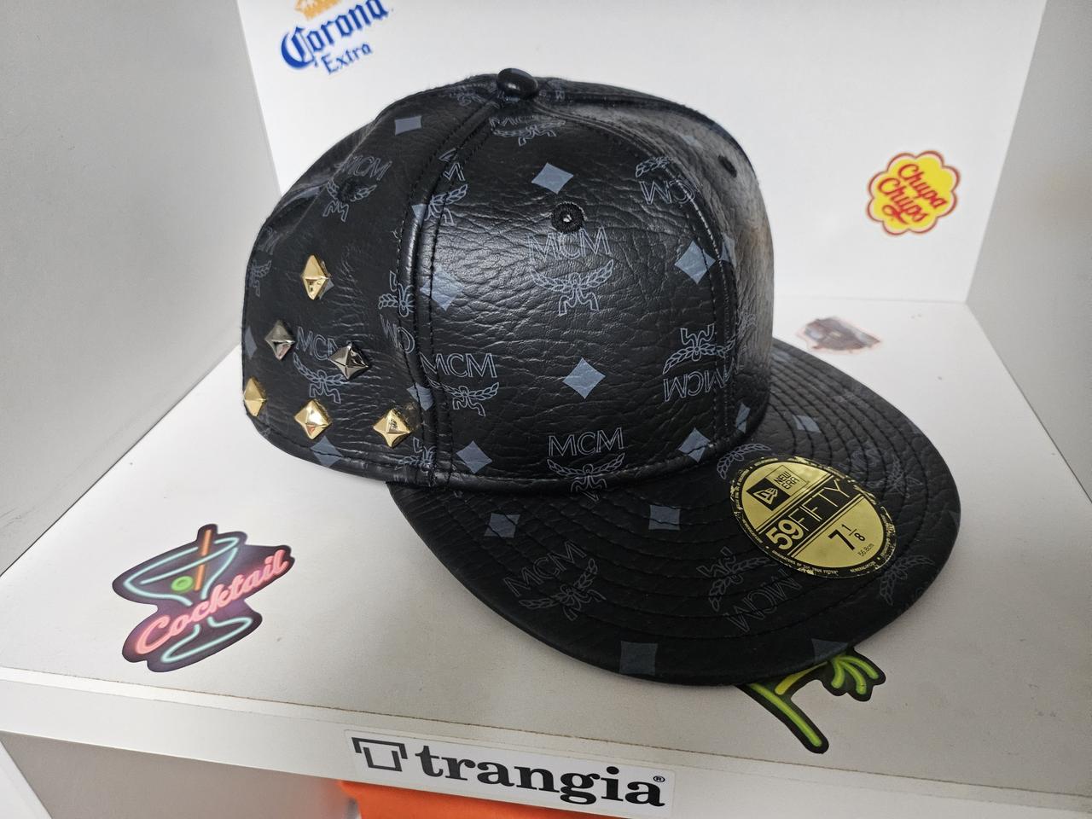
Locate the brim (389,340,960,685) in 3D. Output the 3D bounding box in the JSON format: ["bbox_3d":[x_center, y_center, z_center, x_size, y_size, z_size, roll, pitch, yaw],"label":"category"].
[{"bbox_3d":[0.054,0.021,0.225,0.180,0.027,0.116,-25,44,-29],"label":"brim"}]

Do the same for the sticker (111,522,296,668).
[{"bbox_3d":[-0.100,0.051,0.223,0.050,0.001,0.055,-21,37,-23],"label":"sticker"}]

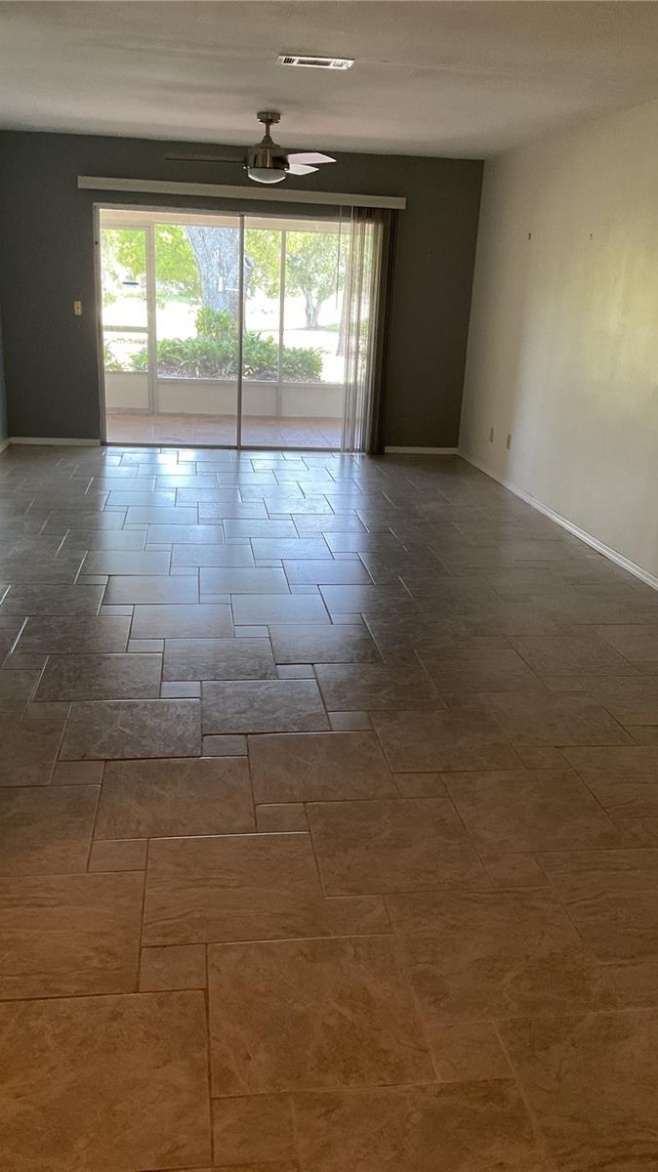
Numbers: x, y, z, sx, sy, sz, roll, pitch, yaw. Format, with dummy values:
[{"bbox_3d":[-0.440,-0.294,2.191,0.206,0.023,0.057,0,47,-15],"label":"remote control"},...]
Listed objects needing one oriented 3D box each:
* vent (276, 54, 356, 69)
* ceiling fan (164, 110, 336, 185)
[{"bbox_3d":[-0.065,-2.443,4.587,0.345,0.024,0.200,0,18,-8],"label":"vent"},{"bbox_3d":[-0.490,-2.794,6.280,1.120,0.410,1.220,0,18,-8],"label":"ceiling fan"}]

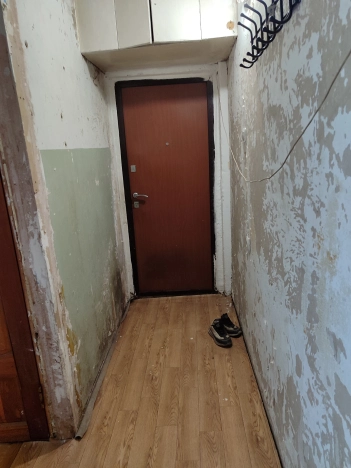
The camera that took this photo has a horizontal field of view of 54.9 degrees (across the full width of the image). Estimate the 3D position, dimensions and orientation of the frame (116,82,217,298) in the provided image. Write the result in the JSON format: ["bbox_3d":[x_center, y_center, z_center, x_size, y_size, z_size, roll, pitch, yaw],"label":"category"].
[{"bbox_3d":[-0.055,-0.365,3.212,0.835,2.030,0.100,-2,14,3],"label":"frame"}]

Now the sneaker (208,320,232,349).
[{"bbox_3d":[0.343,0.756,2.606,0.097,0.105,0.268,-8,15,-17],"label":"sneaker"}]

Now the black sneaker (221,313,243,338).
[{"bbox_3d":[0.438,0.724,2.714,0.097,0.105,0.268,-10,15,-25],"label":"black sneaker"}]

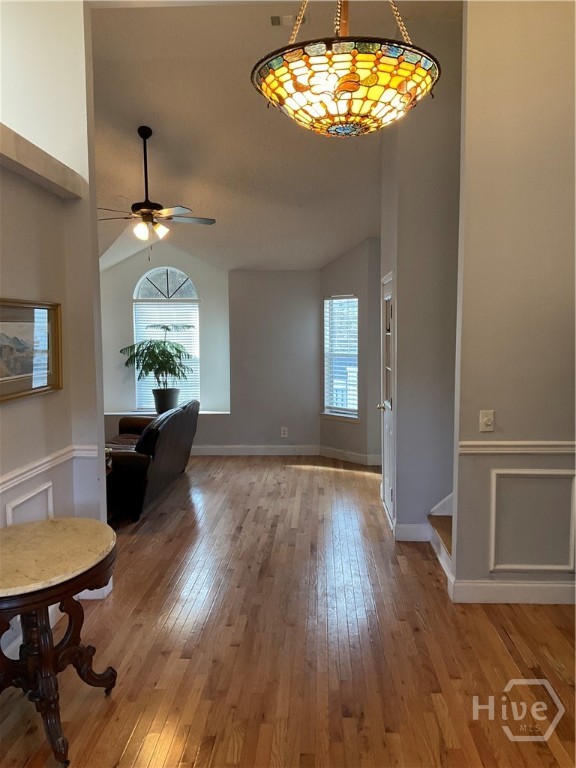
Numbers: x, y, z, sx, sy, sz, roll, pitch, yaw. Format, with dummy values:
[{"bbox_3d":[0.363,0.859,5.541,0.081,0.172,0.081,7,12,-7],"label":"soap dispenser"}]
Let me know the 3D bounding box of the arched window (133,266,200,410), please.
[{"bbox_3d":[-1.654,-0.608,8.803,0.901,1.959,0.110,0,5,3],"label":"arched window"}]

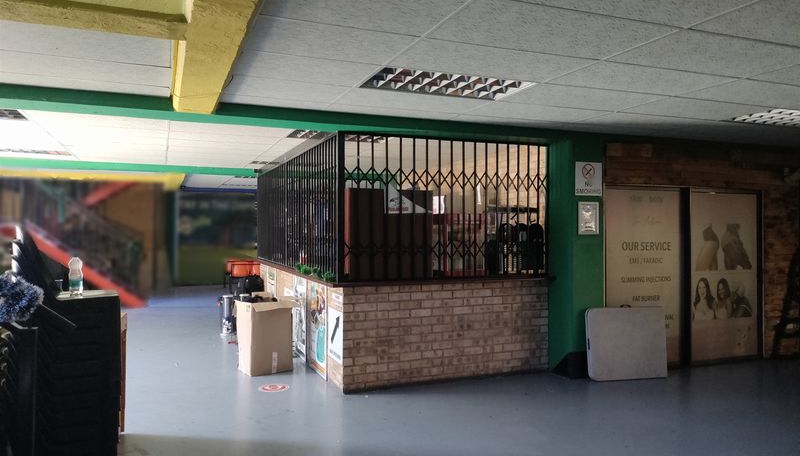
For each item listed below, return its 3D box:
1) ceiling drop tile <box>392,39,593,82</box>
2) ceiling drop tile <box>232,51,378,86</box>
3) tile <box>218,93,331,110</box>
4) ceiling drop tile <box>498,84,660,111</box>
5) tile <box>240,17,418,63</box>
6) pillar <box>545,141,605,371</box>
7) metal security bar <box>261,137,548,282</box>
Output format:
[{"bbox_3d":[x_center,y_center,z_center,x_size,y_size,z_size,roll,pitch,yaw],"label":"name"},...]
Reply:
[{"bbox_3d":[0.562,-1.020,3.547,1.194,0.018,0.594,0,0,-22],"label":"ceiling drop tile"},{"bbox_3d":[-0.613,-1.016,3.717,0.841,0.018,0.594,0,0,-22],"label":"ceiling drop tile"},{"bbox_3d":[-1.005,-1.019,4.680,0.841,0.018,0.274,0,0,-22],"label":"tile"},{"bbox_3d":[1.447,-1.027,4.555,1.194,0.018,0.594,0,0,-22],"label":"ceiling drop tile"},{"bbox_3d":[-0.376,-1.007,3.135,0.827,0.018,0.589,0,0,-22],"label":"tile"},{"bbox_3d":[1.852,0.274,6.111,0.410,2.480,0.430,0,0,-22],"label":"pillar"},{"bbox_3d":[-0.474,-0.192,8.625,2.480,1.500,5.450,0,0,-22],"label":"metal security bar"}]

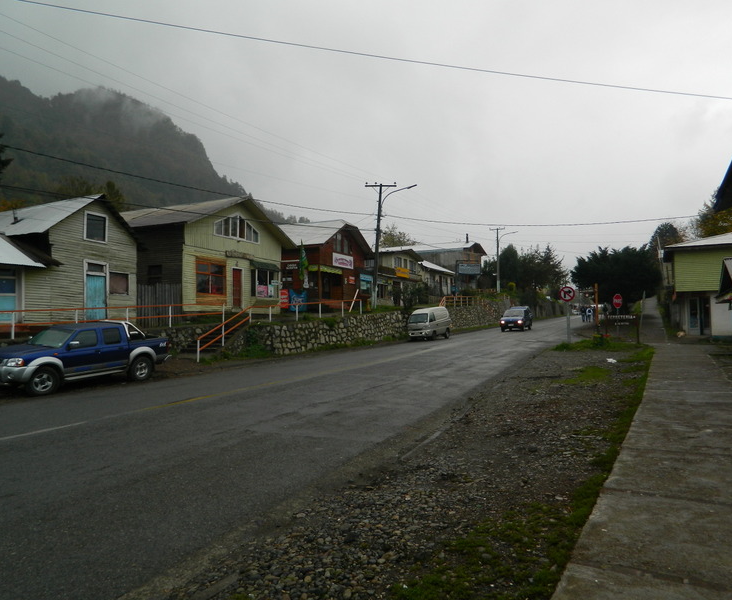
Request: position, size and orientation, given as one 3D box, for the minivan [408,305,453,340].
[{"bbox_3d":[4.100,1.470,36.200,1.700,2.000,4.600,-1,0,24],"label":"minivan"}]

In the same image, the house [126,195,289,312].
[{"bbox_3d":[-10.860,-2.390,33.400,10.200,6.300,9.600,-1,-2,25],"label":"house"}]

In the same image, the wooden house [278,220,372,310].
[{"bbox_3d":[-5.200,-2.500,44.000,9.000,6.600,7.800,-1,-2,25],"label":"wooden house"}]

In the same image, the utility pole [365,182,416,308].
[{"bbox_3d":[1.680,-3.670,39.200,3.770,8.650,0.400,-1,-2,27],"label":"utility pole"}]

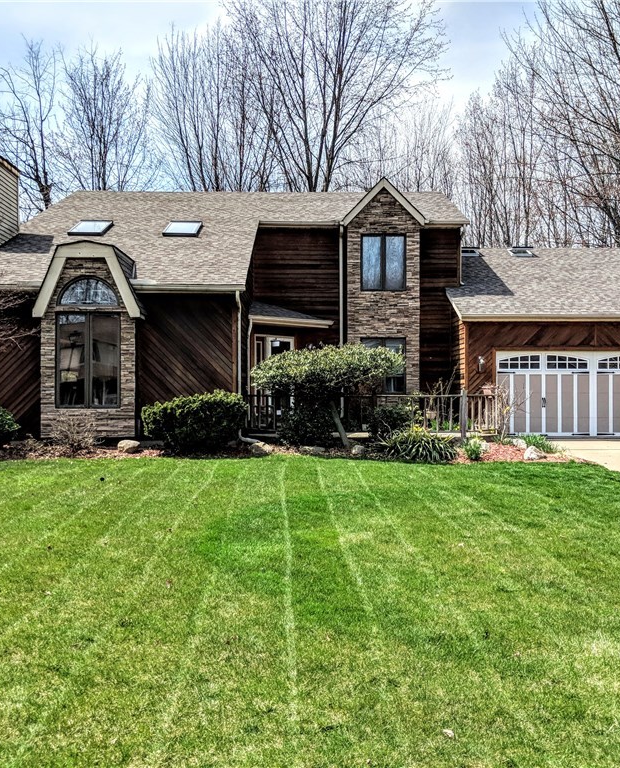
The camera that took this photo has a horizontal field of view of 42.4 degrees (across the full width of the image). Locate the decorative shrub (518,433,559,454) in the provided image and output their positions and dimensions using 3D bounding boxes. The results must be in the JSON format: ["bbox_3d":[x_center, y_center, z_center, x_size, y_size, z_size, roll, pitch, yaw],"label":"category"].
[{"bbox_3d":[4.750,1.240,16.600,0.800,0.420,0.650,0,0,-1],"label":"decorative shrub"}]

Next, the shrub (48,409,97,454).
[{"bbox_3d":[-4.950,1.000,16.800,1.020,0.850,0.950,0,0,-1],"label":"shrub"}]

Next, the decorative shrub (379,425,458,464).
[{"bbox_3d":[2.130,1.130,15.700,1.540,0.680,1.350,0,0,-1],"label":"decorative shrub"}]

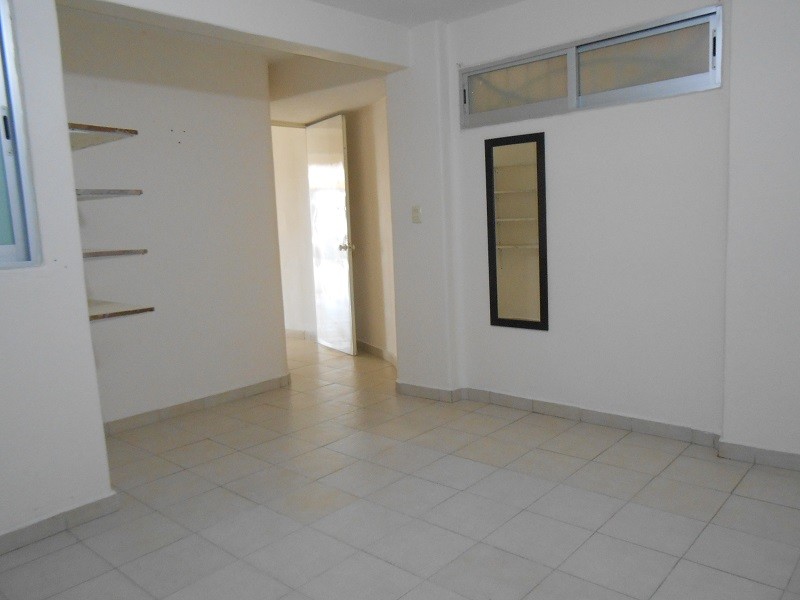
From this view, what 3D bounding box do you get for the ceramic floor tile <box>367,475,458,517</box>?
[{"bbox_3d":[0.053,0.857,2.646,0.306,0.010,0.306,4,9,41],"label":"ceramic floor tile"}]

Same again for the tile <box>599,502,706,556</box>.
[{"bbox_3d":[0.939,0.844,2.212,0.304,0.009,0.304,3,9,42],"label":"tile"}]

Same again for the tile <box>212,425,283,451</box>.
[{"bbox_3d":[-0.860,0.790,3.413,0.304,0.009,0.304,3,9,42],"label":"tile"}]

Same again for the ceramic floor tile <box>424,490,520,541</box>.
[{"bbox_3d":[0.285,0.860,2.402,0.302,0.010,0.302,4,9,41],"label":"ceramic floor tile"}]

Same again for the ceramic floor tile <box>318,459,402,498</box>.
[{"bbox_3d":[-0.177,0.833,2.793,0.302,0.010,0.302,4,9,41],"label":"ceramic floor tile"}]

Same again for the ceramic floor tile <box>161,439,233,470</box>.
[{"bbox_3d":[-1.063,0.825,3.188,0.304,0.009,0.304,3,9,42],"label":"ceramic floor tile"}]

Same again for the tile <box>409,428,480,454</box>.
[{"bbox_3d":[0.231,0.757,3.253,0.304,0.009,0.304,3,9,42],"label":"tile"}]

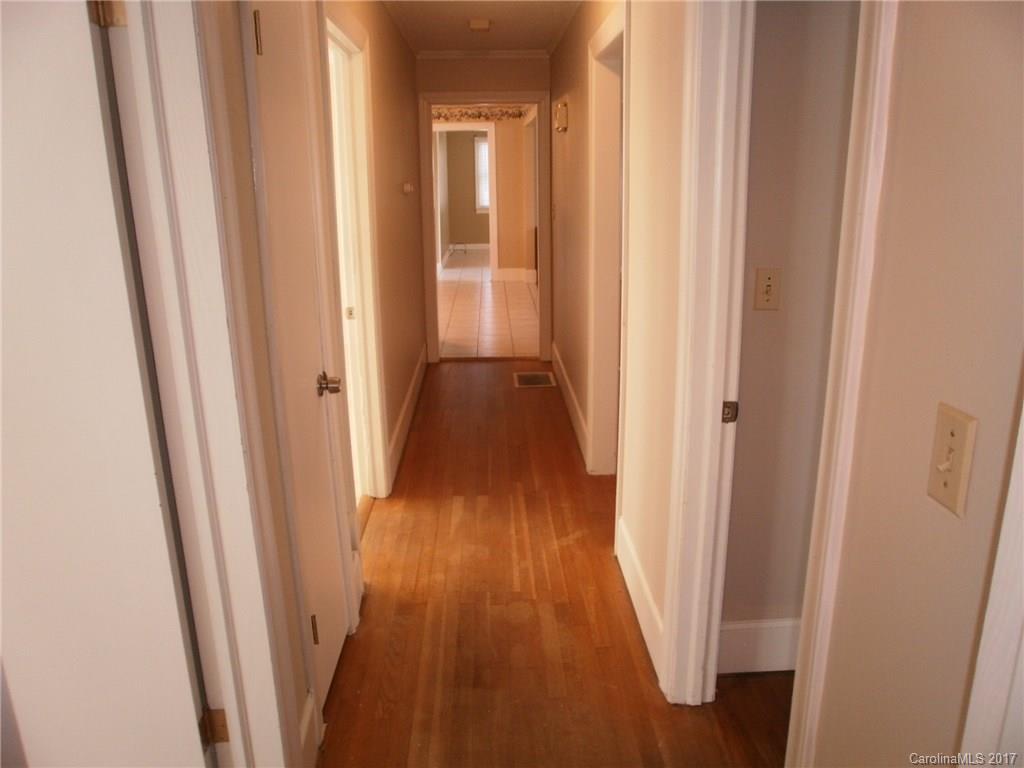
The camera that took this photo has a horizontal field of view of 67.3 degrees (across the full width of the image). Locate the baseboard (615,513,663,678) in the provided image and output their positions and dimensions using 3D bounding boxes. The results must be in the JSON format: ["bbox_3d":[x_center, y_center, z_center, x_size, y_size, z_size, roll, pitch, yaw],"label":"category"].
[{"bbox_3d":[0.471,0.763,2.802,0.023,0.205,0.725,-1,16,-2],"label":"baseboard"}]

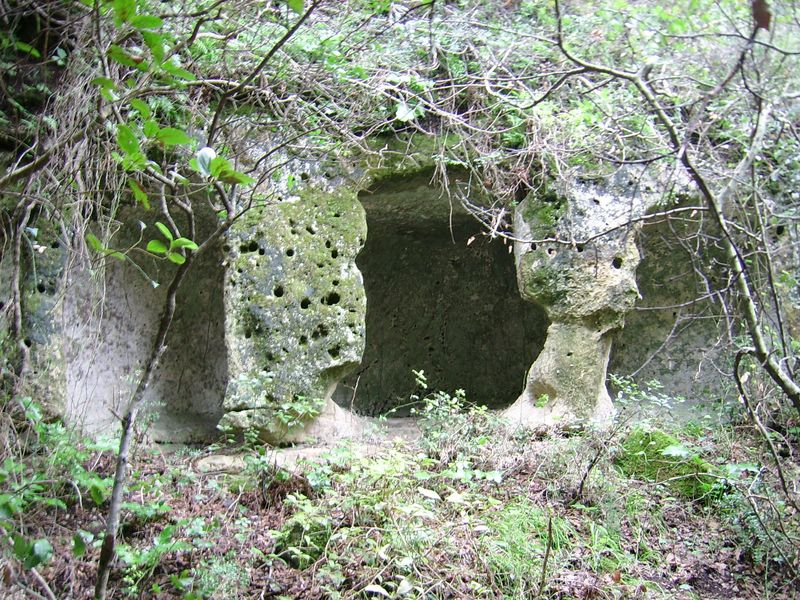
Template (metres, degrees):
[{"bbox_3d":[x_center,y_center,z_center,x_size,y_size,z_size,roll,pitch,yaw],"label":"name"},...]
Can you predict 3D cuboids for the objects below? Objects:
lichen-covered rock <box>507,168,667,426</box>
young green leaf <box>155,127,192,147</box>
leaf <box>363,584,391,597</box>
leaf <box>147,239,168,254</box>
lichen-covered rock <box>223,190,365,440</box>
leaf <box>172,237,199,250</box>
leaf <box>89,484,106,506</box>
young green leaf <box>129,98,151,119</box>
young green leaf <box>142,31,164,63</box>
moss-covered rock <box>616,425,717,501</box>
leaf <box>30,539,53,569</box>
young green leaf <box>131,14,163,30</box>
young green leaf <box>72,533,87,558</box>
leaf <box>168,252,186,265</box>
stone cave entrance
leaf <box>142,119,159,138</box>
[{"bbox_3d":[1.441,-0.019,6.250,1.189,1.917,0.800,0,-2,0],"label":"lichen-covered rock"},{"bbox_3d":[-0.700,-0.505,2.500,0.117,0.062,0.045,0,-2,0],"label":"young green leaf"},{"bbox_3d":[-0.094,1.167,3.250,0.113,0.048,0.060,0,-2,0],"label":"leaf"},{"bbox_3d":[-0.959,-0.210,3.200,0.085,0.055,0.018,5,-41,-3],"label":"leaf"},{"bbox_3d":[-0.856,0.108,6.500,1.120,1.970,0.800,0,-3,0],"label":"lichen-covered rock"},{"bbox_3d":[-0.849,-0.222,3.200,0.105,0.022,0.050,13,42,10],"label":"leaf"},{"bbox_3d":[-1.533,0.988,4.100,0.060,0.105,0.020,-15,-21,-12],"label":"leaf"},{"bbox_3d":[-0.977,-0.722,3.050,0.100,0.050,0.018,35,-46,1],"label":"young green leaf"},{"bbox_3d":[-0.762,-0.783,2.500,0.068,0.099,0.040,0,-2,0],"label":"young green leaf"},{"bbox_3d":[1.697,1.041,5.150,0.630,0.420,0.500,-1,-3,14],"label":"moss-covered rock"},{"bbox_3d":[-1.330,0.940,3.000,0.082,0.111,0.050,0,-2,0],"label":"leaf"},{"bbox_3d":[-0.783,-0.858,2.500,0.099,0.049,0.045,0,-2,0],"label":"young green leaf"},{"bbox_3d":[-1.189,0.910,3.000,0.052,0.096,0.040,0,-2,0],"label":"young green leaf"},{"bbox_3d":[-0.882,-0.164,3.200,0.085,0.018,0.048,27,51,24],"label":"leaf"},{"bbox_3d":[0.334,-0.036,6.500,1.624,1.837,1.200,0,-2,0],"label":"stone cave entrance"},{"bbox_3d":[-0.940,-0.645,3.050,0.080,0.053,0.018,34,-32,16],"label":"leaf"}]

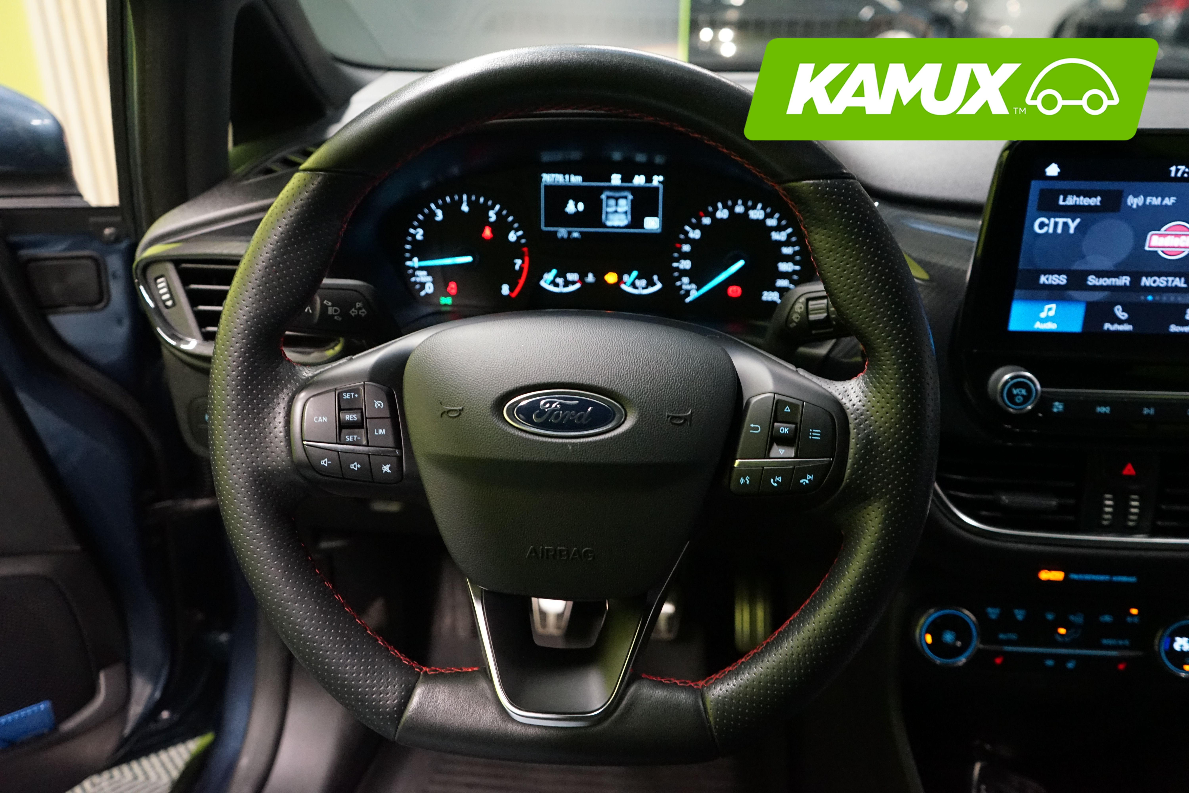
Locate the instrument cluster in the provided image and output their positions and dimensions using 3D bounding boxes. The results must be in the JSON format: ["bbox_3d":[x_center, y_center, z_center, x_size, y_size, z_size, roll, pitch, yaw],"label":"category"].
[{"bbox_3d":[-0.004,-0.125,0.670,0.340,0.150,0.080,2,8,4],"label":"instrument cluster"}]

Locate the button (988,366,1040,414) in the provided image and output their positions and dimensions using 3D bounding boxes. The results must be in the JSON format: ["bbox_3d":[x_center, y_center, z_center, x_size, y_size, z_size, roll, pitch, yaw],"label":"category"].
[{"bbox_3d":[0.262,-0.004,0.577,0.027,0.027,0.017,1,18,2],"label":"button"}]

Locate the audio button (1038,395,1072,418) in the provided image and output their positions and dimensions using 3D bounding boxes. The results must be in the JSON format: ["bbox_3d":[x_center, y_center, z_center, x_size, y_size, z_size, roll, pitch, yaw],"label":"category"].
[{"bbox_3d":[0.292,0.007,0.584,0.021,0.014,0.005,1,18,2],"label":"audio button"}]

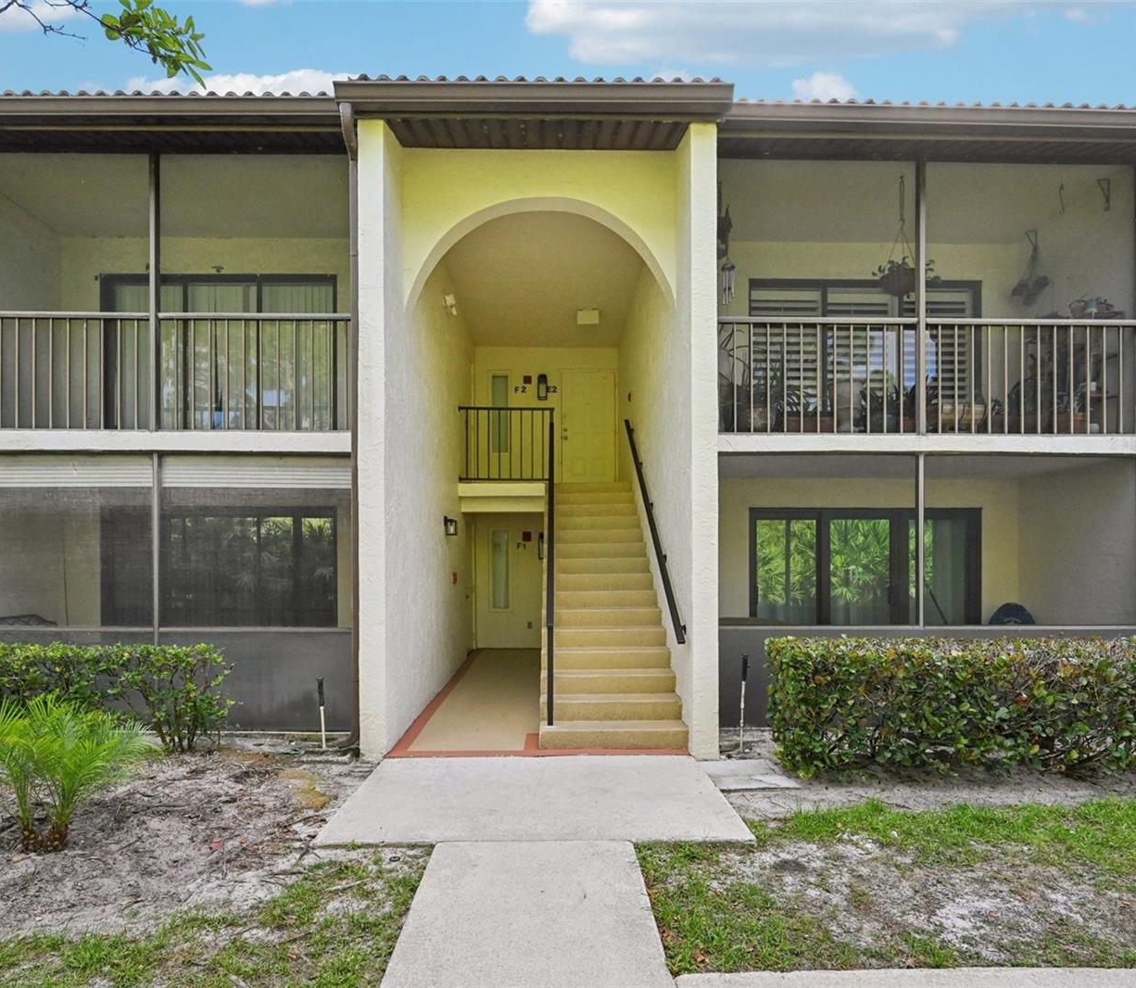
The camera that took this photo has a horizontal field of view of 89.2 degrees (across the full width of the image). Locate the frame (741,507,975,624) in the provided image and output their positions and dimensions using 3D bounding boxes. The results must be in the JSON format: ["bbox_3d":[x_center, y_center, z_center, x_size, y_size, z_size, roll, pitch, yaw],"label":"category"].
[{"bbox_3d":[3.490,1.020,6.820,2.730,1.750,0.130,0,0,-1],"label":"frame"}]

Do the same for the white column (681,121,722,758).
[{"bbox_3d":[1.090,-0.410,4.800,0.230,5.050,0.450,0,0,-1],"label":"white column"}]

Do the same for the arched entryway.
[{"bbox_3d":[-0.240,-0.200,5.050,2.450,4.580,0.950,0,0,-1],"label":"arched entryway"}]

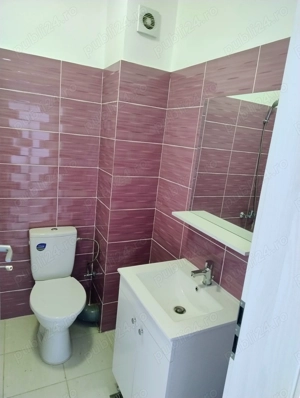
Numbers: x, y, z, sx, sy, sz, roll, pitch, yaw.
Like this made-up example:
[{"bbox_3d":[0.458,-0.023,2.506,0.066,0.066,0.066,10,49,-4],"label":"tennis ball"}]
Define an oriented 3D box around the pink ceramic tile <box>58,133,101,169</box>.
[{"bbox_3d":[-0.547,-0.369,2.159,0.312,0.250,0.010,-1,15,-28],"label":"pink ceramic tile"}]

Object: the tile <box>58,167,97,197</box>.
[{"bbox_3d":[-0.577,-0.128,2.224,0.306,0.250,0.010,-1,14,-27],"label":"tile"}]

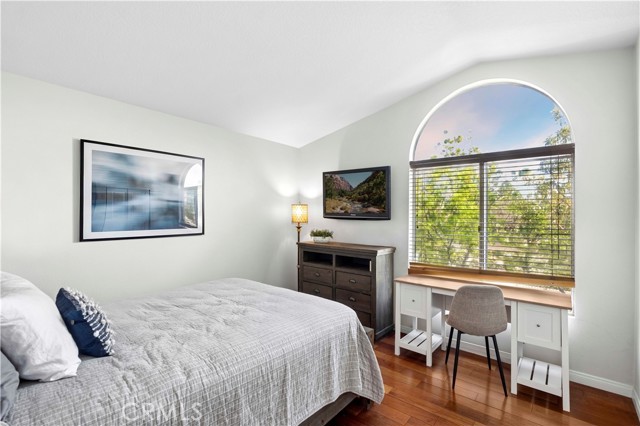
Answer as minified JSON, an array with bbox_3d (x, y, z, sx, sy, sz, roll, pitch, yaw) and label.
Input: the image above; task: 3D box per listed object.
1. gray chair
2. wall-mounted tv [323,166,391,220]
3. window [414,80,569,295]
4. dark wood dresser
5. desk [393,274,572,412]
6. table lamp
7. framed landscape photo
[{"bbox_3d":[1.322,0.999,2.447,0.430,0.869,0.490,0,0,15],"label":"gray chair"},{"bbox_3d":[0.468,-0.241,3.723,1.018,0.643,0.085,1,0,39],"label":"wall-mounted tv"},{"bbox_3d":[1.638,-0.290,2.902,1.450,2.026,0.120,1,0,39],"label":"window"},{"bbox_3d":[0.299,0.920,3.633,1.205,1.005,0.450,1,0,39],"label":"dark wood dresser"},{"bbox_3d":[1.422,1.057,2.628,1.337,0.752,0.470,1,0,39],"label":"desk"},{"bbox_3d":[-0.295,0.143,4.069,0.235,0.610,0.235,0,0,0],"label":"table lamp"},{"bbox_3d":[-1.649,-0.185,2.806,0.040,0.858,1.098,1,0,39],"label":"framed landscape photo"}]

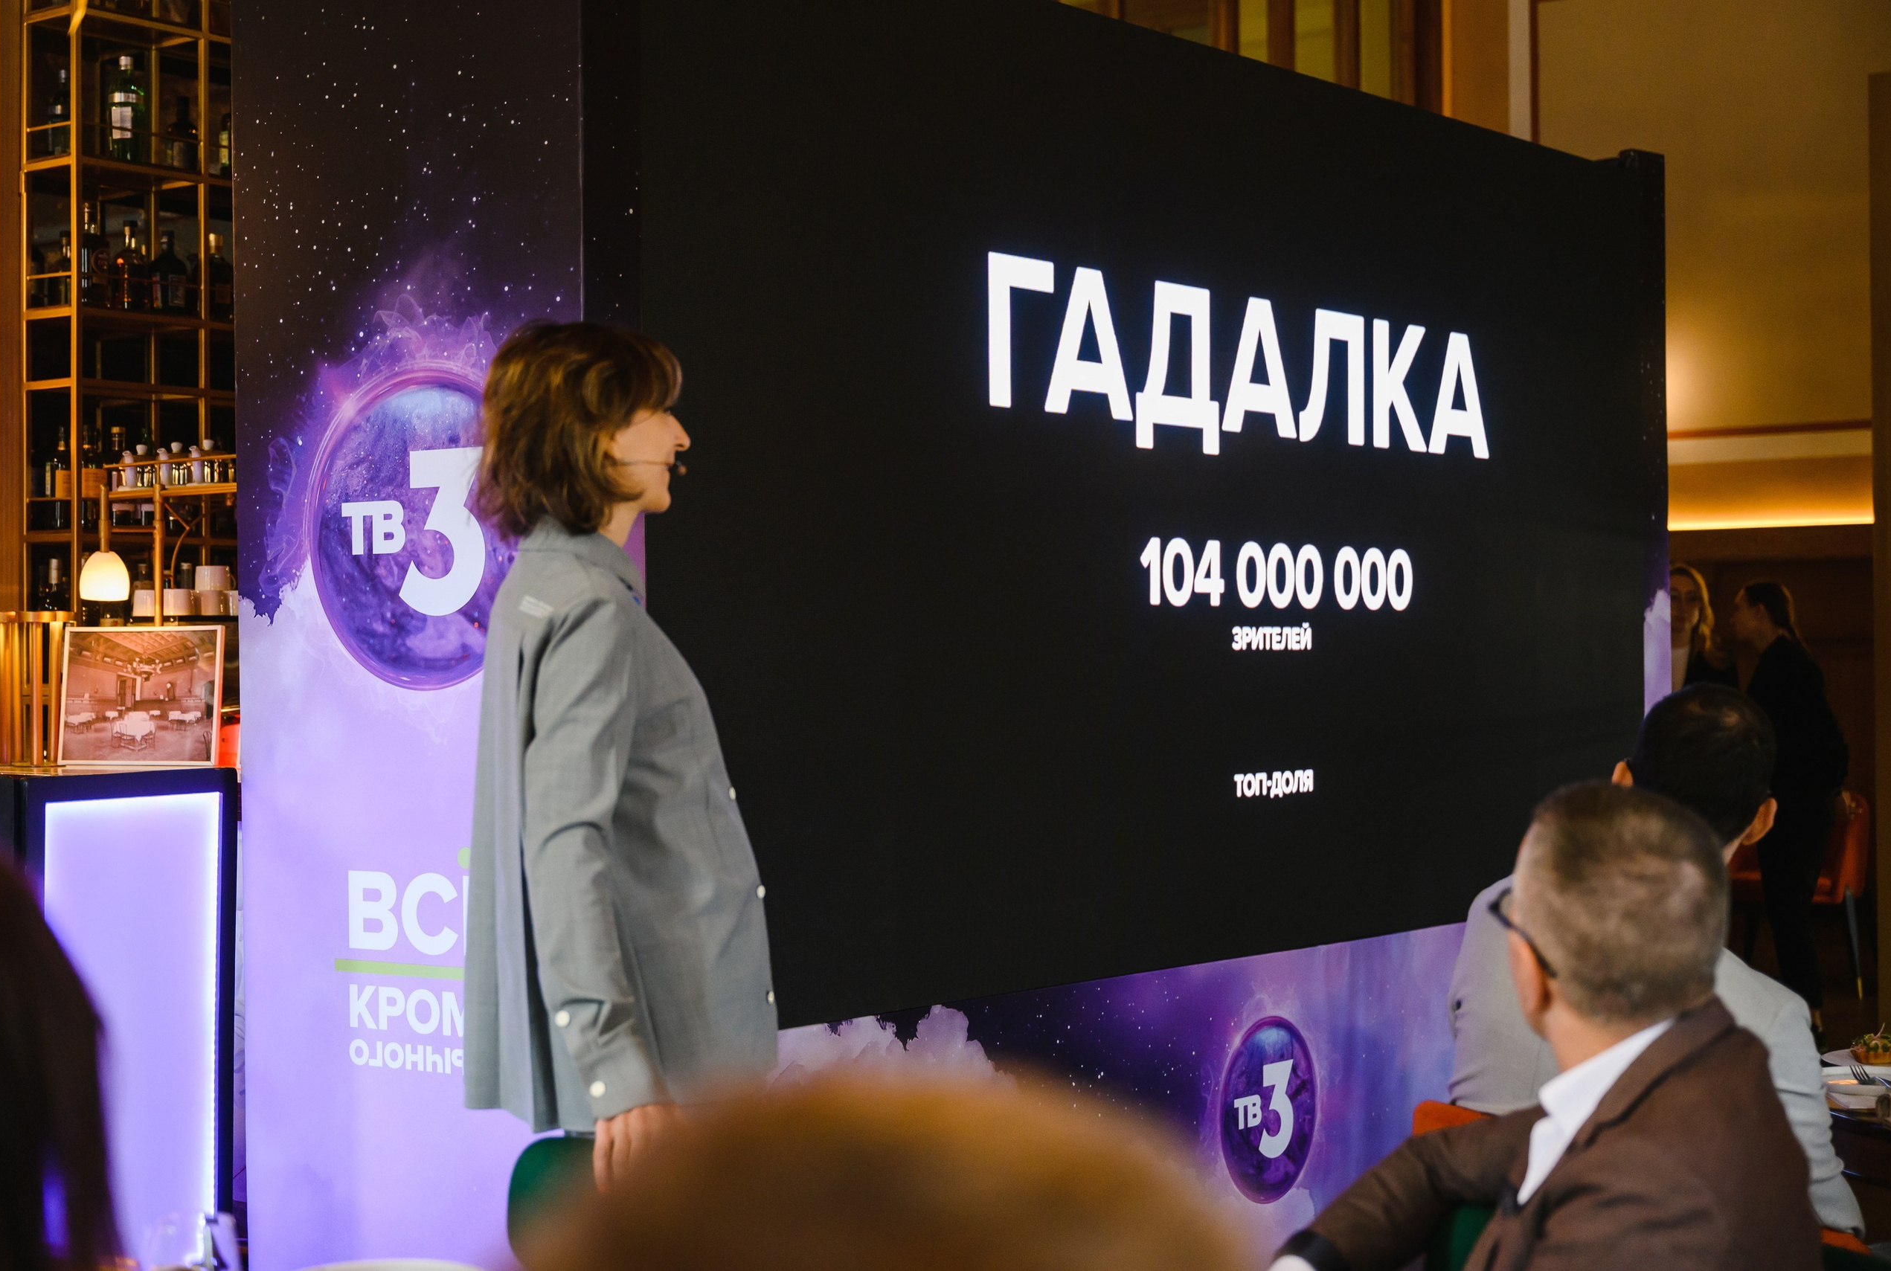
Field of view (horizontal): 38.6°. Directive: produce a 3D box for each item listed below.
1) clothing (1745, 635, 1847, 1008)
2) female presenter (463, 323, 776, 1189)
[{"bbox_3d":[2.933,0.642,9.300,0.340,1.290,0.460,-1,0,26],"label":"clothing"},{"bbox_3d":[-0.383,0.512,3.180,0.370,1.760,0.500,-1,0,-10],"label":"female presenter"}]

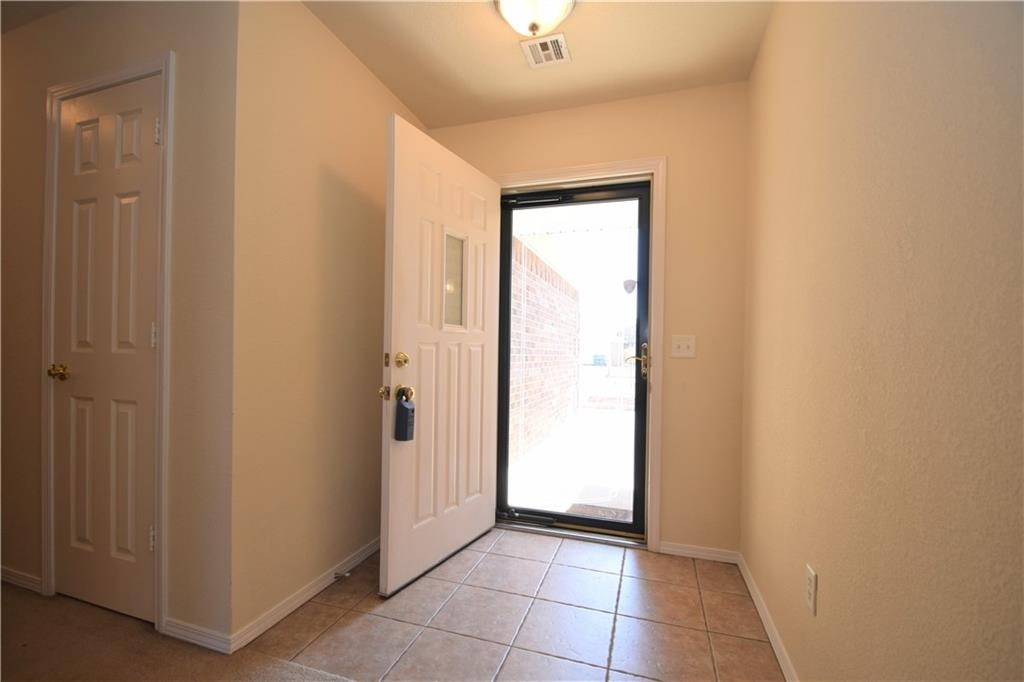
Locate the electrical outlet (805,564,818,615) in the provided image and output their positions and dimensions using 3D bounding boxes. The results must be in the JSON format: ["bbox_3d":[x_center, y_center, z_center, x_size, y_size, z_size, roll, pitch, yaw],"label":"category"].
[{"bbox_3d":[0.857,0.713,1.220,0.008,0.114,0.070,0,-1,18],"label":"electrical outlet"}]

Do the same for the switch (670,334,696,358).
[{"bbox_3d":[0.912,0.030,2.262,0.116,0.114,0.008,0,-1,18],"label":"switch"}]

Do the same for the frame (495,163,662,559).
[{"bbox_3d":[0.327,0.064,2.502,1.060,2.112,0.130,0,-1,18],"label":"frame"}]

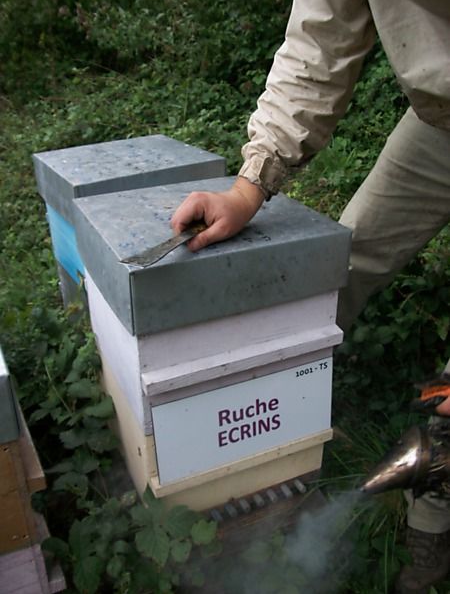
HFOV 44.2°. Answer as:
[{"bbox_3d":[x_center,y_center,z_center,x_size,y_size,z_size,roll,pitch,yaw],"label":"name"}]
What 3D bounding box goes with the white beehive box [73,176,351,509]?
[{"bbox_3d":[-0.039,0.084,1.133,0.386,0.528,0.399,-12,30,-22],"label":"white beehive box"}]

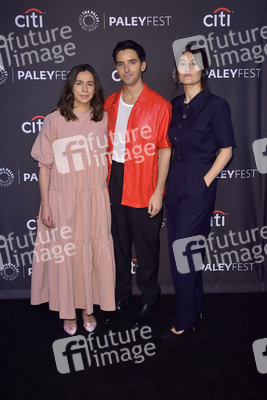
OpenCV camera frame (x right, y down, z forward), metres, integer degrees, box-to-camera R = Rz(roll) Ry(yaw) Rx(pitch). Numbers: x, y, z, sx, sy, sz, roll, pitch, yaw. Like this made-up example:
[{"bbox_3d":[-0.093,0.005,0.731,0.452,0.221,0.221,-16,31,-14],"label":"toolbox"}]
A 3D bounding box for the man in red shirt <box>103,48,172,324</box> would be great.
[{"bbox_3d":[0.011,-0.103,3.061,0.510,1.790,0.380,2,12,15],"label":"man in red shirt"}]

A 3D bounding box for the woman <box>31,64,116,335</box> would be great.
[{"bbox_3d":[-0.360,0.005,2.929,0.560,1.640,0.390,-2,12,-5],"label":"woman"}]

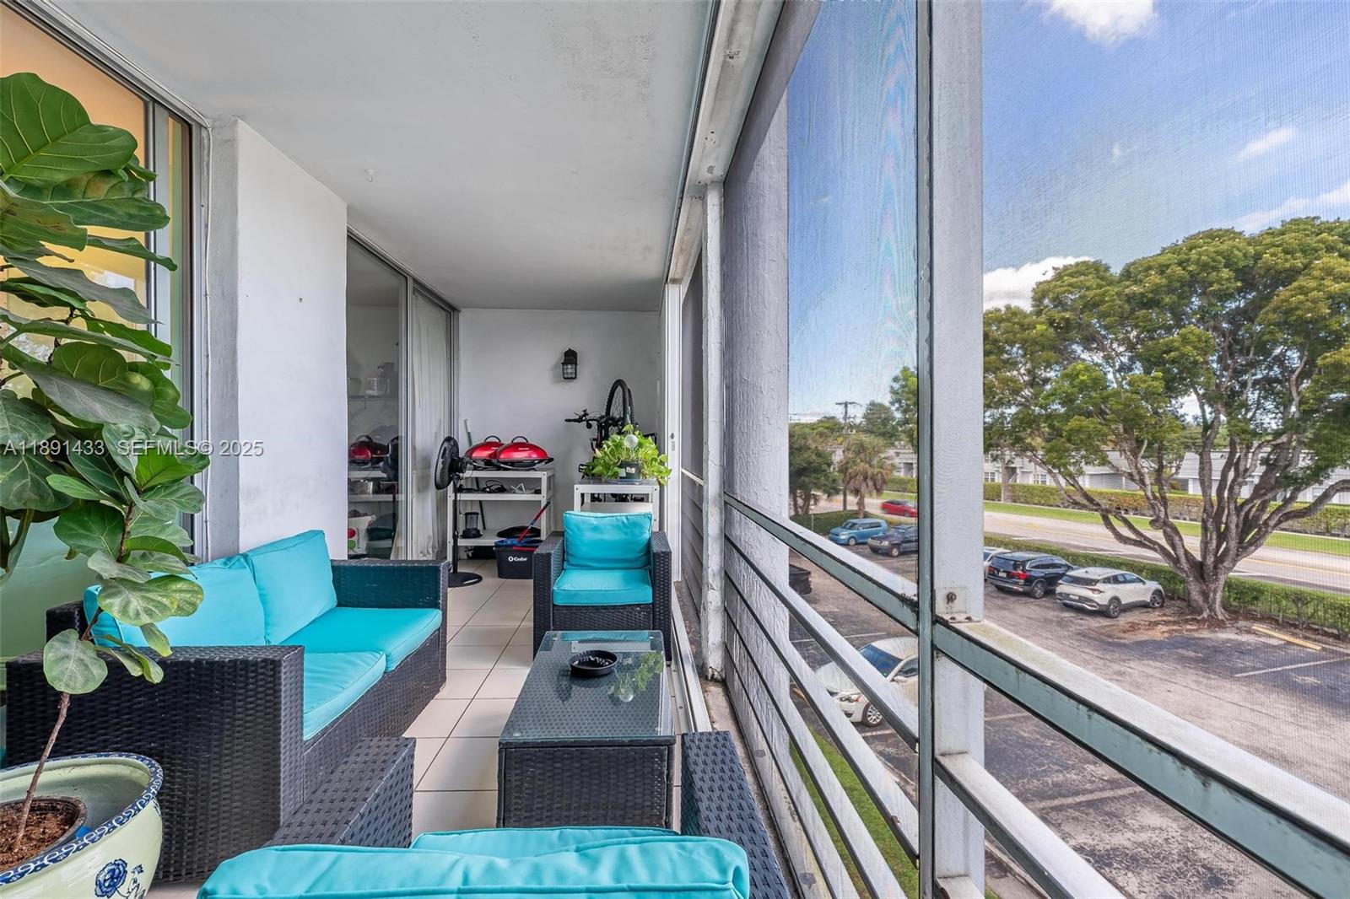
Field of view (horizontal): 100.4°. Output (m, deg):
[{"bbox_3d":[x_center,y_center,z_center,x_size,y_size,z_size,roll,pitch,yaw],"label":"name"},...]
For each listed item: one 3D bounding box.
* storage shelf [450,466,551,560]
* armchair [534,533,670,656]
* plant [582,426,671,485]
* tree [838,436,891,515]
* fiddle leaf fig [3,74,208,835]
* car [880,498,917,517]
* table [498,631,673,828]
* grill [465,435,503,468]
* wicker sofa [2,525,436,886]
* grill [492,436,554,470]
[{"bbox_3d":[-1.484,0.616,4.907,0.808,0.870,0.480,0,1,-4],"label":"storage shelf"},{"bbox_3d":[-0.384,0.753,3.179,0.690,0.660,0.660,0,1,-4],"label":"armchair"},{"bbox_3d":[-0.374,0.058,4.385,0.680,0.450,0.550,0,1,-4],"label":"plant"},{"bbox_3d":[13.095,2.413,39.000,3.600,6.700,3.600,0,1,19],"label":"tree"},{"bbox_3d":[-1.282,0.000,1.026,0.540,1.400,0.540,0,1,-4],"label":"fiddle leaf fig"},{"bbox_3d":[19.858,4.967,49.068,1.820,1.460,4.600,0,1,-22],"label":"car"},{"bbox_3d":[-0.250,0.916,1.846,0.455,0.360,0.800,0,1,-4],"label":"table"},{"bbox_3d":[-1.607,0.047,5.024,0.530,0.290,0.430,0,1,-20],"label":"grill"},{"bbox_3d":[-1.363,0.717,2.005,0.660,0.720,1.190,0,1,-4],"label":"wicker sofa"},{"bbox_3d":[-1.311,0.045,4.854,0.530,0.290,0.430,0,1,-20],"label":"grill"}]

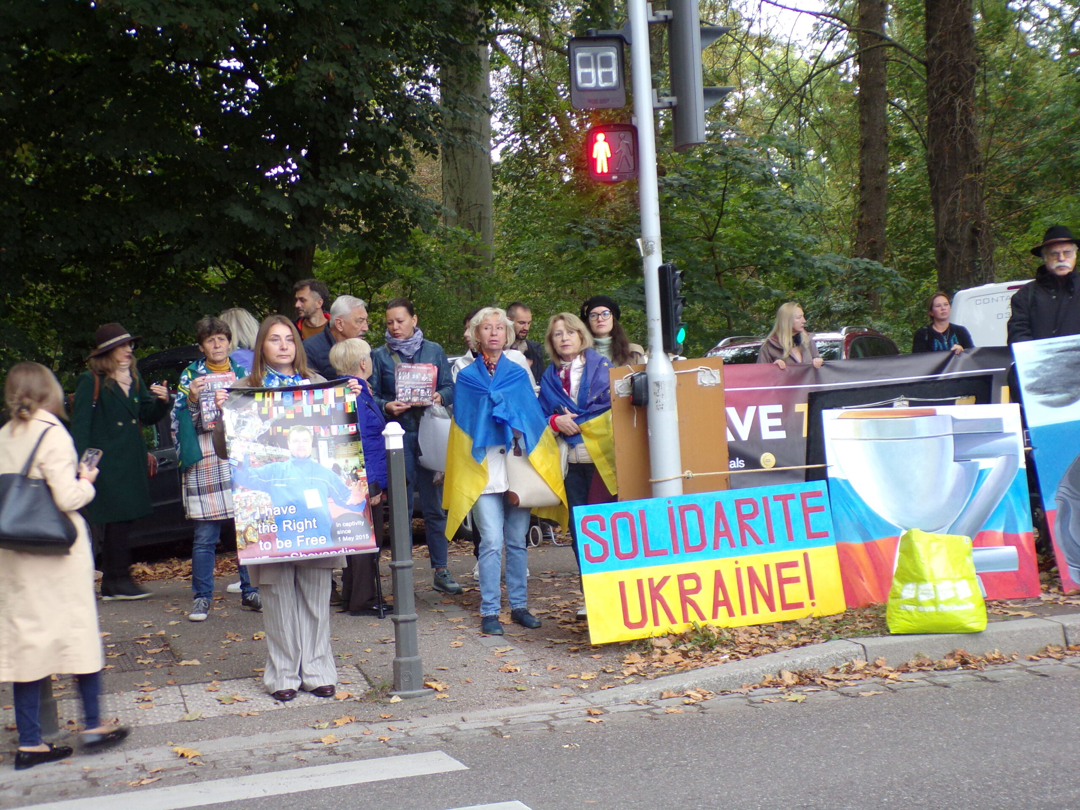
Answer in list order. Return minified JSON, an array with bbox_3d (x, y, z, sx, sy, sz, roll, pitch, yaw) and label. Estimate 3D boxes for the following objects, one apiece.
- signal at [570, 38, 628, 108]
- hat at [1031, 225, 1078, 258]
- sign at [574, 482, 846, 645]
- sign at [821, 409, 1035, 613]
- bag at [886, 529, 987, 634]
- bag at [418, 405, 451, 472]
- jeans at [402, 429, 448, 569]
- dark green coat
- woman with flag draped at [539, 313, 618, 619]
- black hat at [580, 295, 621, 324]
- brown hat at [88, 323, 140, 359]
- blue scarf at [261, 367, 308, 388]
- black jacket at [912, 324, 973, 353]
[{"bbox_3d":[0.290,-1.668,8.780,0.275,0.355,0.140,-2,3,16],"label":"signal"},{"bbox_3d":[2.769,-0.874,9.300,0.300,0.155,0.330,-6,3,14],"label":"hat"},{"bbox_3d":[0.866,0.773,8.721,1.420,0.667,0.020,-5,-8,-22],"label":"sign"},{"bbox_3d":[1.890,0.480,8.422,1.040,0.950,0.030,-2,-8,-13],"label":"sign"},{"bbox_3d":[1.875,0.831,8.306,0.450,0.470,0.220,-3,3,3],"label":"bag"},{"bbox_3d":[-0.568,0.178,9.600,0.230,0.370,0.130,-3,4,6],"label":"bag"},{"bbox_3d":[-0.655,0.513,9.800,0.340,0.850,0.280,-3,4,5],"label":"jeans"},{"bbox_3d":[-2.525,0.257,10.550,0.430,0.930,0.470,-1,5,41],"label":"dark green coat"},{"bbox_3d":[0.197,0.320,9.150,0.500,1.610,0.400,-3,4,9],"label":"woman with flag draped"},{"bbox_3d":[0.346,-0.545,9.950,0.235,0.165,0.250,-3,3,2],"label":"black hat"},{"bbox_3d":[-2.593,-0.397,10.600,0.330,0.150,0.310,-21,2,1],"label":"brown hat"},{"bbox_3d":[-1.110,-0.108,7.600,0.230,0.170,0.190,-3,3,0],"label":"blue scarf"},{"bbox_3d":[2.918,-0.289,12.600,0.470,0.620,0.280,-3,3,3],"label":"black jacket"}]

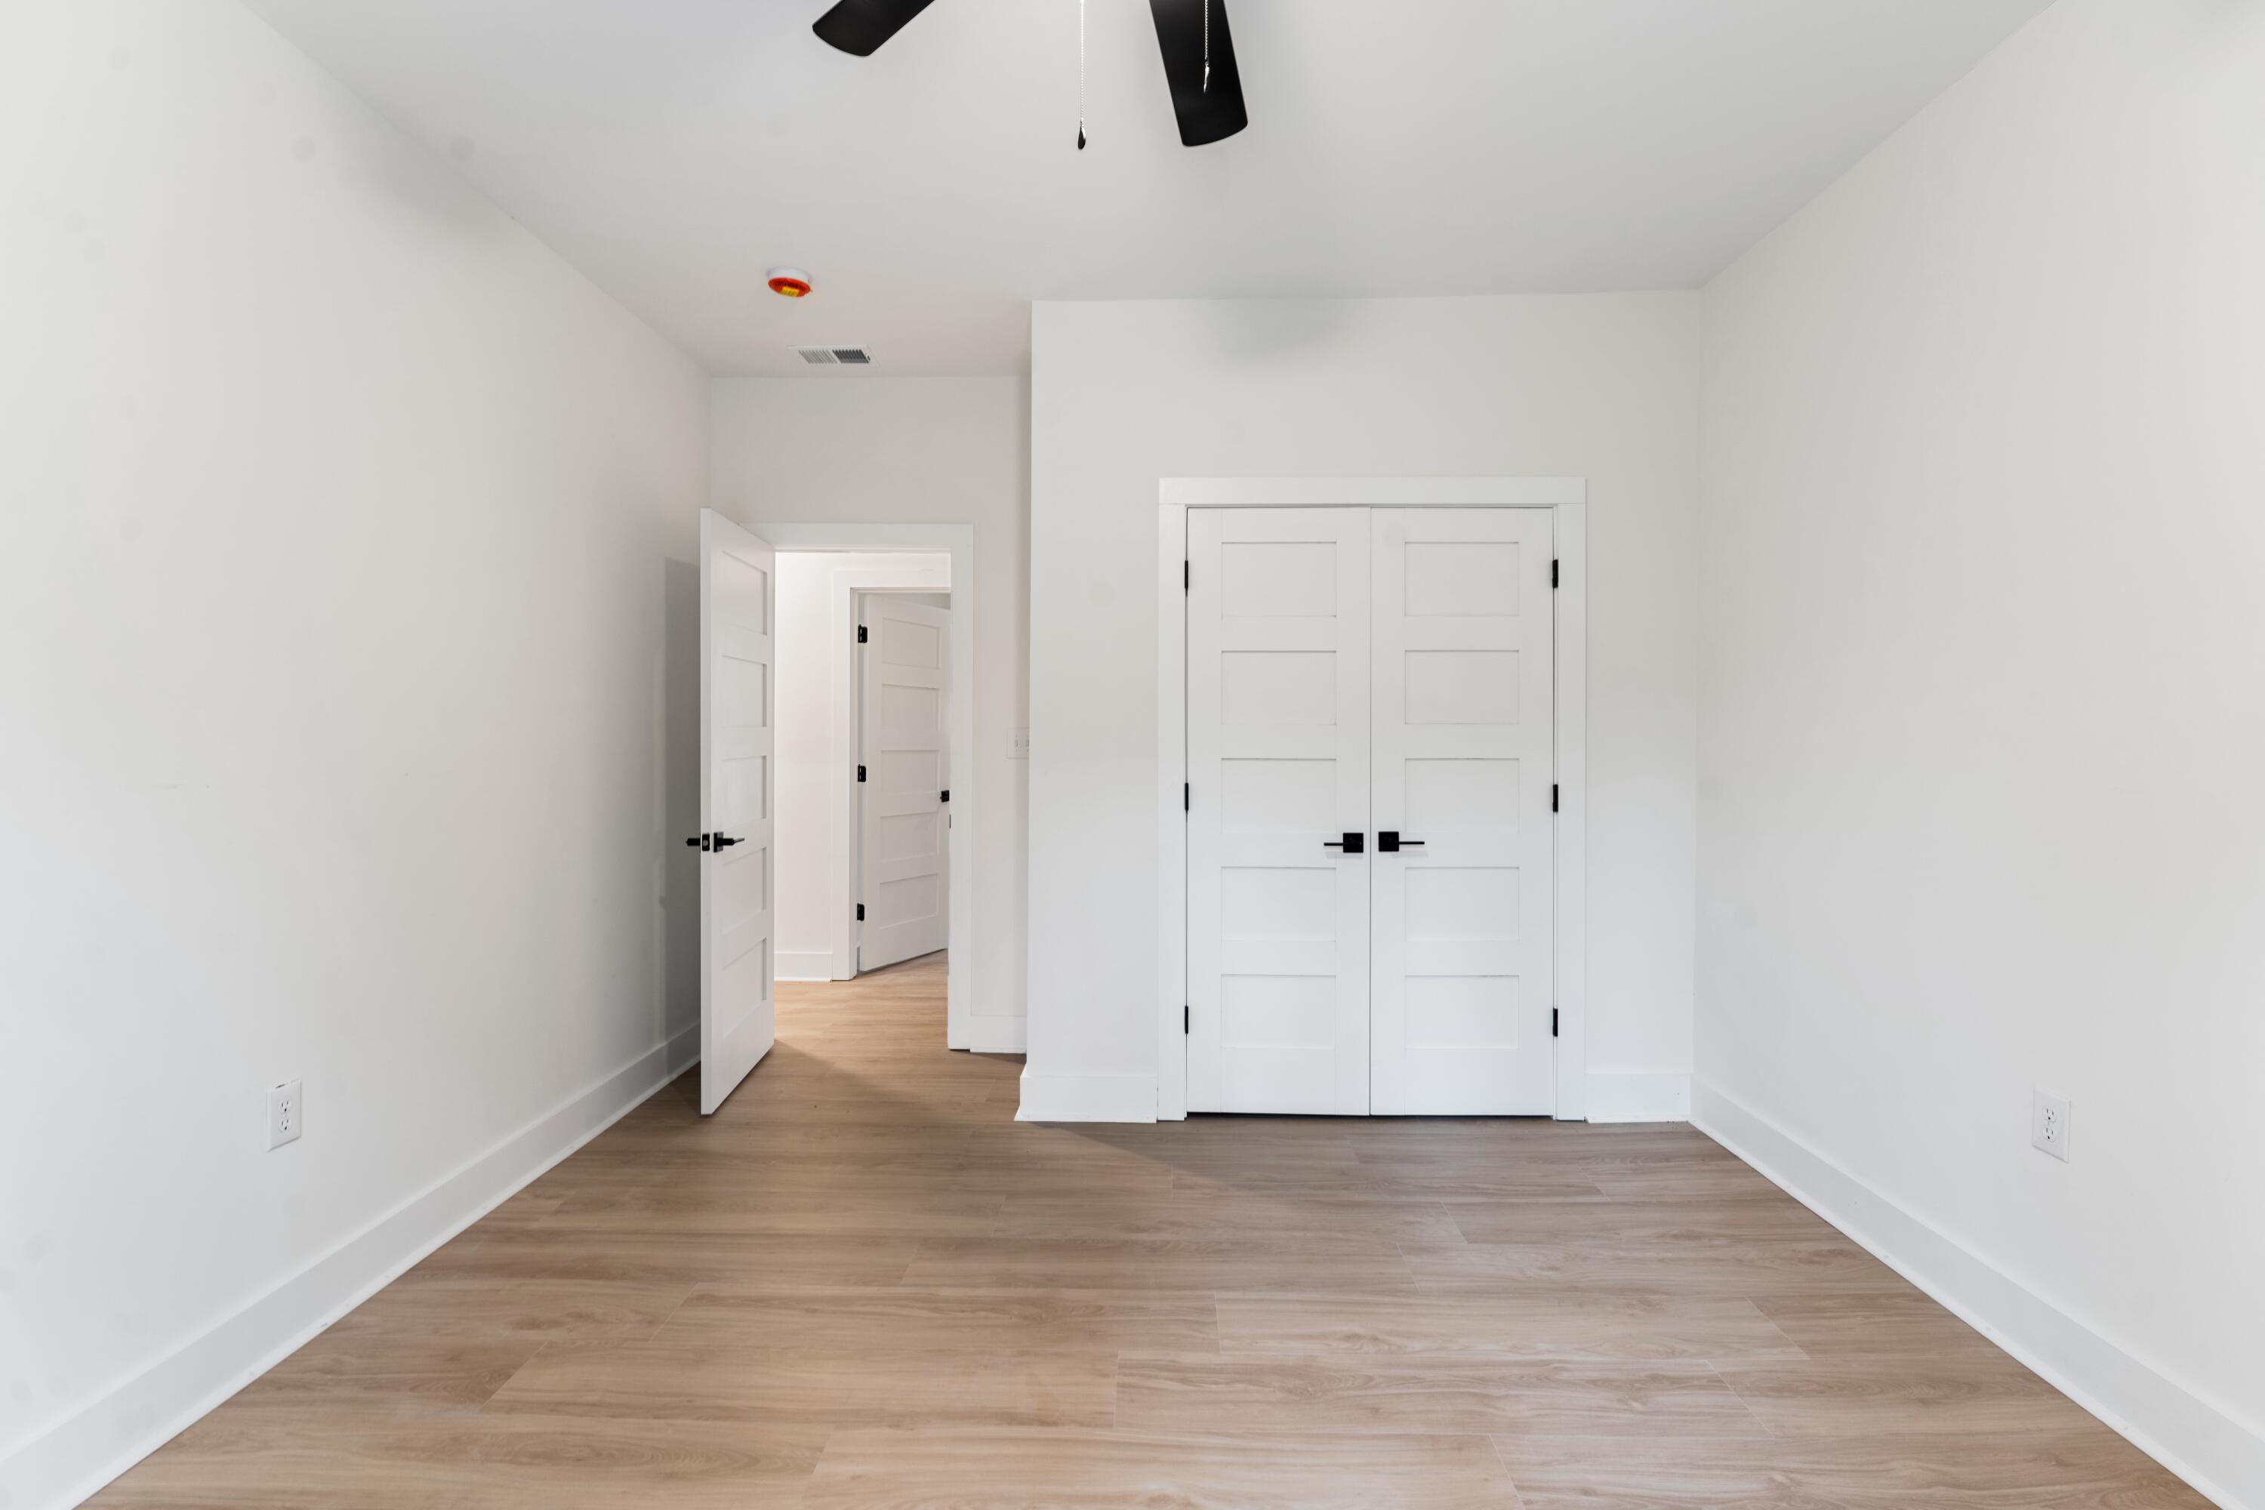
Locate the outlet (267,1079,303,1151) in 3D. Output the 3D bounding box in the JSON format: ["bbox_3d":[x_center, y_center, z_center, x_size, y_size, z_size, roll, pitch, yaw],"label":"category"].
[{"bbox_3d":[-1.790,0.759,2.131,0.008,0.121,0.078,0,1,1],"label":"outlet"}]

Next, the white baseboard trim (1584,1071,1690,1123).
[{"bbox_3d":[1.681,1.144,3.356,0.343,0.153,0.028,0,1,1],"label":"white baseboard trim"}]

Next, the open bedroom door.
[{"bbox_3d":[-1.460,0.187,3.758,0.043,2.032,0.762,0,1,-4],"label":"open bedroom door"}]

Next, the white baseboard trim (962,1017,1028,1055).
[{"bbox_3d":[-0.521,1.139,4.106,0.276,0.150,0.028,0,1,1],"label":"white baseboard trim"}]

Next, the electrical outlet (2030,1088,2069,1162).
[{"bbox_3d":[1.857,0.749,2.039,0.008,0.121,0.078,0,1,1],"label":"electrical outlet"}]

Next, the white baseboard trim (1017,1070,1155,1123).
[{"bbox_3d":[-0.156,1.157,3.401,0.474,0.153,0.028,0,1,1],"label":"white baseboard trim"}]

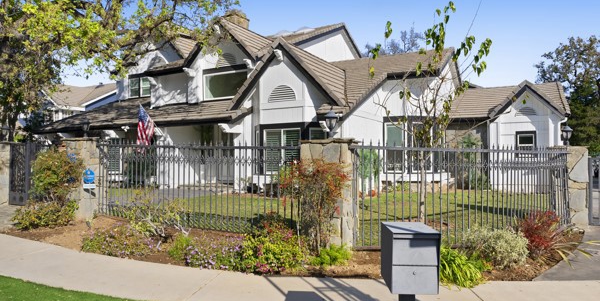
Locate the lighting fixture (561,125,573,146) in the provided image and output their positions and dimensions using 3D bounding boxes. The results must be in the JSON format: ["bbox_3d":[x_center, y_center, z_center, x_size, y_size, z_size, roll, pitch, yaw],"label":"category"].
[{"bbox_3d":[6.208,-0.342,10.100,0.260,0.480,0.260,0,0,23],"label":"lighting fixture"}]

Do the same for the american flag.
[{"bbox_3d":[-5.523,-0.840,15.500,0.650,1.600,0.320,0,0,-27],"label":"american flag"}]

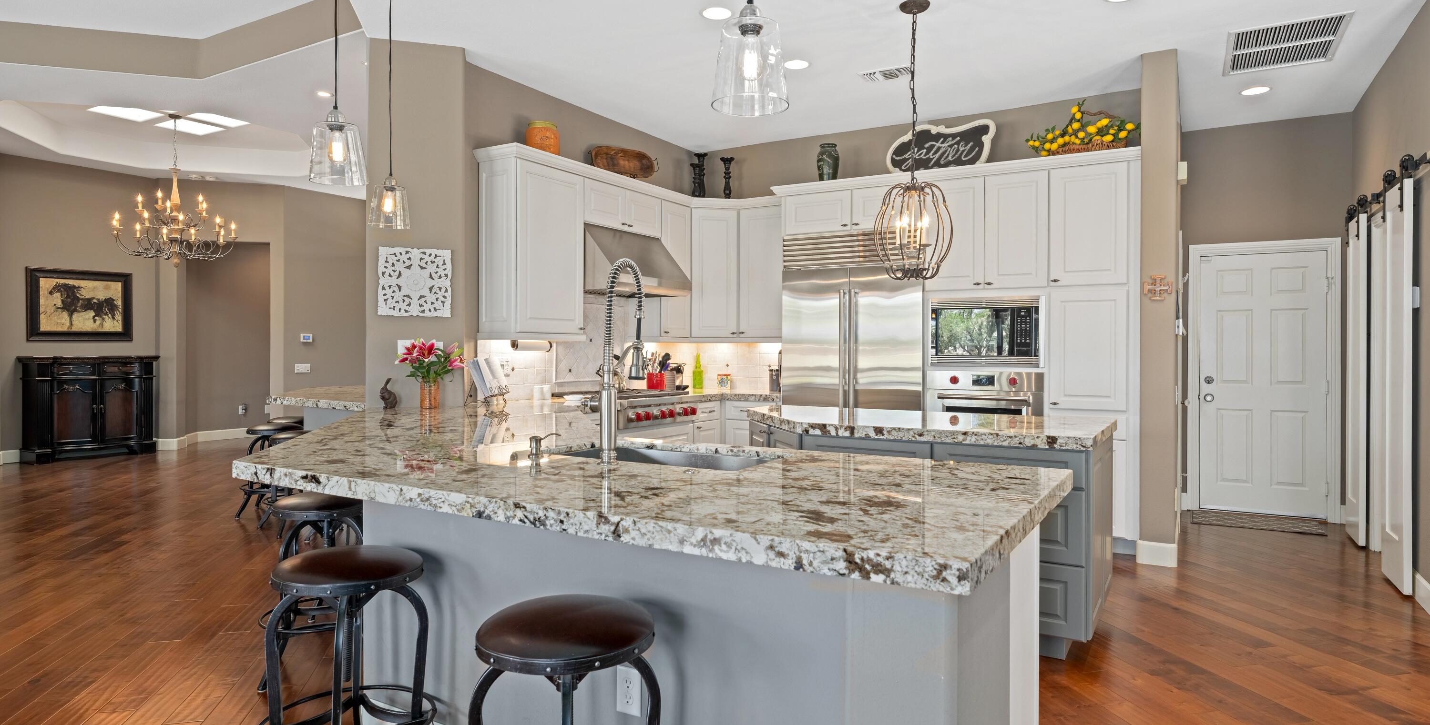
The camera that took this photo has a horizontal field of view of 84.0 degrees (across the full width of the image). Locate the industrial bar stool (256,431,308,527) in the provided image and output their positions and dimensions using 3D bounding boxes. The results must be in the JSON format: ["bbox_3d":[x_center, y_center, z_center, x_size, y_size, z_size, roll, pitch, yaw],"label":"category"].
[{"bbox_3d":[-2.840,0.826,5.460,0.460,0.670,0.460,0,1,-14],"label":"industrial bar stool"}]

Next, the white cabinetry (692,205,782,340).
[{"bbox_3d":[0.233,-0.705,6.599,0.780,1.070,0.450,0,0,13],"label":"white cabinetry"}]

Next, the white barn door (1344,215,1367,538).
[{"bbox_3d":[4.242,0.130,5.273,0.040,2.100,0.470,1,1,31],"label":"white barn door"}]

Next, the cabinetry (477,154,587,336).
[{"bbox_3d":[-1.171,-0.692,5.113,0.340,1.075,0.620,1,1,31],"label":"cabinetry"}]

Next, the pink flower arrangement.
[{"bbox_3d":[-1.653,-0.003,4.620,0.400,0.265,0.330,0,0,-14],"label":"pink flower arrangement"}]

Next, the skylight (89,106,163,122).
[{"bbox_3d":[-6.133,-2.608,8.272,0.490,0.030,0.490,0,1,31],"label":"skylight"}]

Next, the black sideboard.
[{"bbox_3d":[-7.231,0.527,9.244,0.410,1.170,1.250,1,1,31],"label":"black sideboard"}]

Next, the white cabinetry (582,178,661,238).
[{"bbox_3d":[-0.784,-1.112,5.868,0.320,0.310,0.915,0,1,31],"label":"white cabinetry"}]

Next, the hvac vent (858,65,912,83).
[{"bbox_3d":[1.126,-1.856,5.125,0.365,0.025,0.225,0,1,31],"label":"hvac vent"}]

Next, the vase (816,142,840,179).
[{"bbox_3d":[0.872,-1.539,6.159,0.185,0.340,0.185,0,1,0],"label":"vase"}]

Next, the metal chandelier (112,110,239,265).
[{"bbox_3d":[-5.501,-1.743,8.082,1.080,1.500,1.080,1,1,31],"label":"metal chandelier"}]

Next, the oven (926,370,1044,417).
[{"bbox_3d":[1.950,0.421,5.579,0.757,0.715,0.600,0,1,31],"label":"oven"}]

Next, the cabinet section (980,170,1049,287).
[{"bbox_3d":[2.121,-0.863,5.445,0.396,0.743,0.560,1,1,30],"label":"cabinet section"}]

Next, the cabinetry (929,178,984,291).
[{"bbox_3d":[1.758,-0.858,5.593,0.380,0.745,0.480,1,1,31],"label":"cabinetry"}]

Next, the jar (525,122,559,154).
[{"bbox_3d":[-1.141,-1.442,5.257,0.225,0.310,0.225,0,1,0],"label":"jar"}]

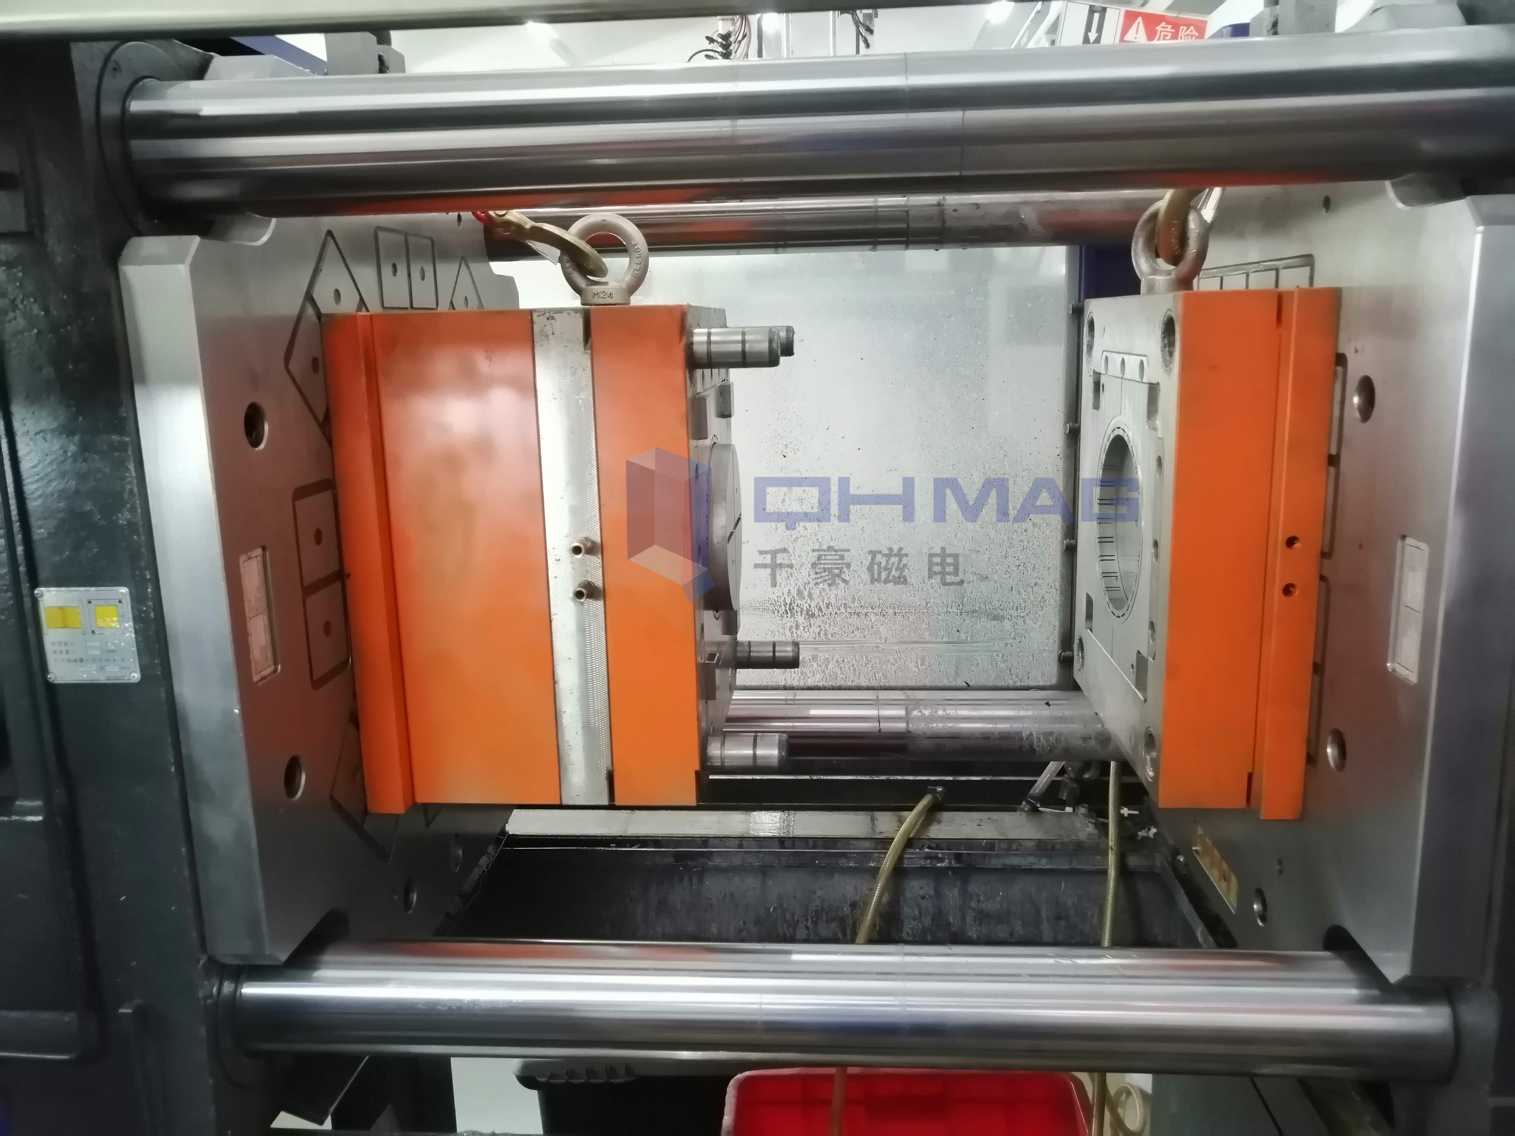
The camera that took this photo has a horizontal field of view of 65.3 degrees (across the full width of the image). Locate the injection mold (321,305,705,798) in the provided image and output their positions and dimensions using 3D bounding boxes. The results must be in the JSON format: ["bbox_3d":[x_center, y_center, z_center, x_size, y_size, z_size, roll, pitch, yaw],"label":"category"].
[{"bbox_3d":[-0.192,-0.039,1.242,0.312,0.451,0.430,0,12,4],"label":"injection mold"}]

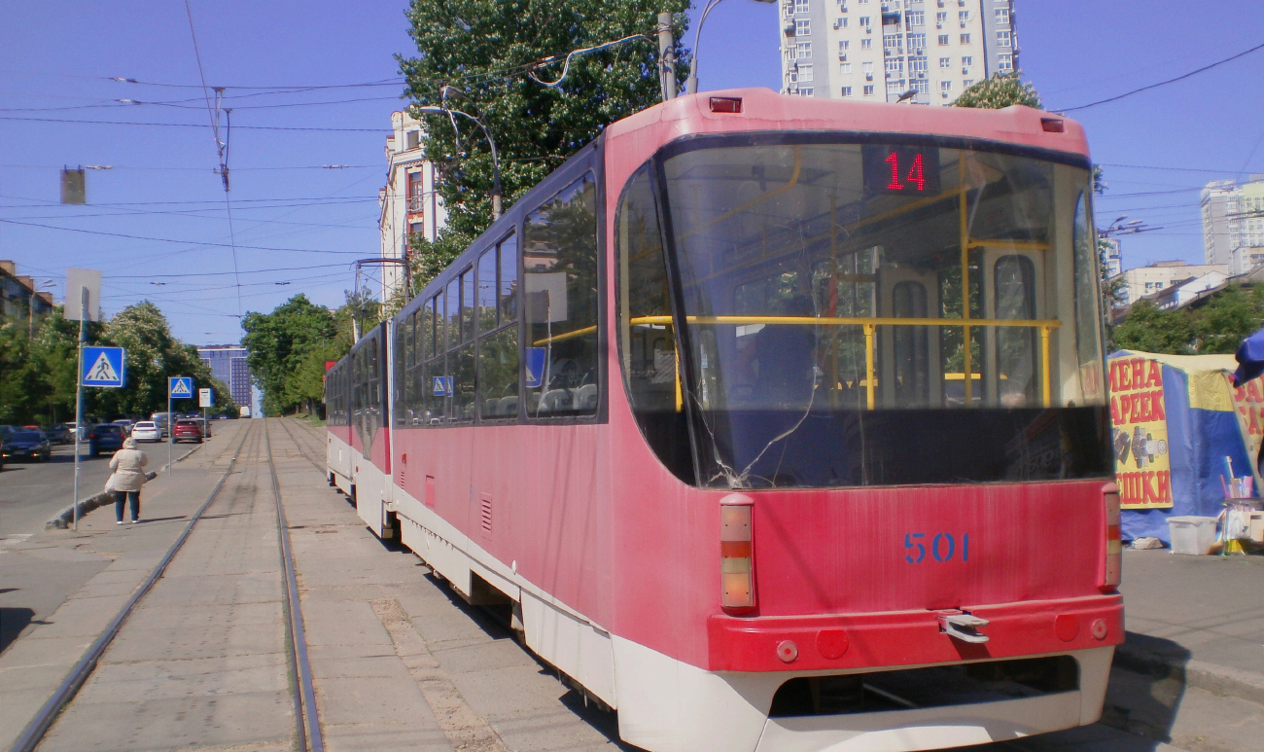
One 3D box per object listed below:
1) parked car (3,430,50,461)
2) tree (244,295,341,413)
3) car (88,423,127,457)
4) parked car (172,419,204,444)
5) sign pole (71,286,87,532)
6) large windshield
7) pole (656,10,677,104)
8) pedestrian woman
[{"bbox_3d":[-28.300,3.200,61.600,1.730,1.430,4.400,0,-2,-16],"label":"parked car"},{"bbox_3d":[-42.900,-2.500,165.000,12.200,15.600,11.500,0,-5,-16],"label":"tree"},{"bbox_3d":[-28.400,3.450,71.500,1.820,1.630,4.450,0,-2,-16],"label":"car"},{"bbox_3d":[-27.950,3.450,83.100,1.820,1.580,4.400,0,-2,-16],"label":"parked car"},{"bbox_3d":[-9.270,0.550,22.100,0.070,4.140,0.070,2,-3,-15],"label":"sign pole"},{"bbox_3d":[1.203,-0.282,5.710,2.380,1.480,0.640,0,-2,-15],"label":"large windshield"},{"bbox_3d":[0.920,-2.450,26.700,0.360,9.800,0.360,-2,-4,-15],"label":"pole"},{"bbox_3d":[-8.930,1.840,23.300,0.640,1.580,0.450,0,-5,-18],"label":"pedestrian woman"}]

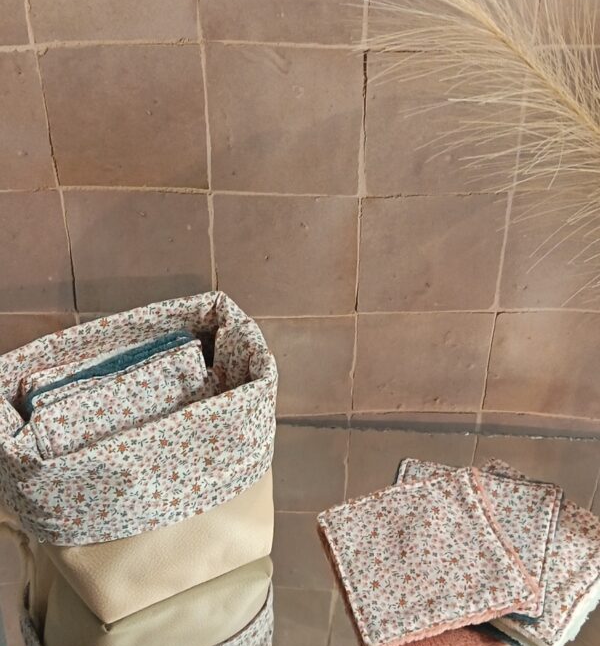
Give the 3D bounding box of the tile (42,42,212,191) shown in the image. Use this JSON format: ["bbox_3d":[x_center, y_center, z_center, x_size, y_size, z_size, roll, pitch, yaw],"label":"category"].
[{"bbox_3d":[-0.110,-0.133,0.712,0.100,0.100,0.010,0,39,1],"label":"tile"}]

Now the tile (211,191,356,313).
[{"bbox_3d":[-0.010,-0.049,0.778,0.100,0.101,0.010,0,39,1],"label":"tile"}]

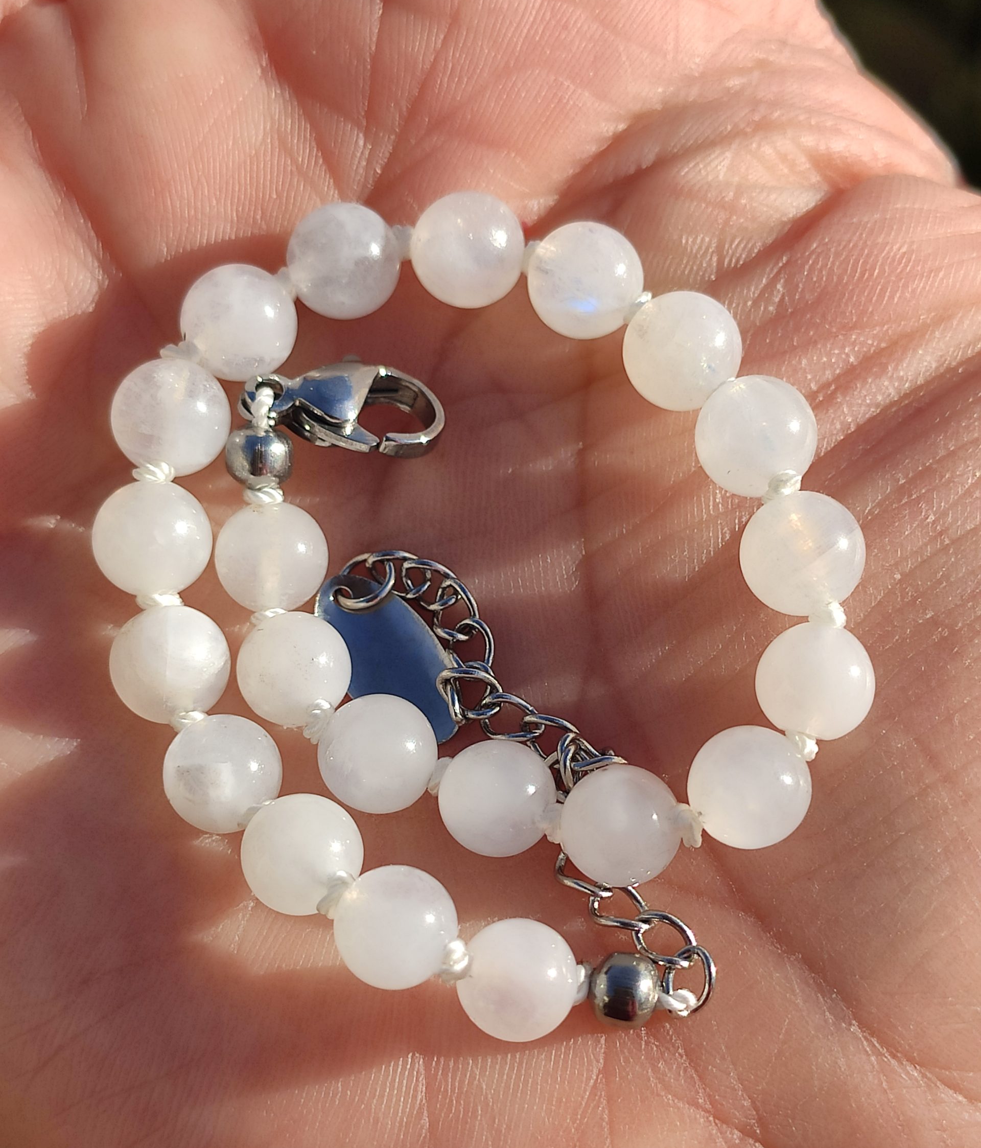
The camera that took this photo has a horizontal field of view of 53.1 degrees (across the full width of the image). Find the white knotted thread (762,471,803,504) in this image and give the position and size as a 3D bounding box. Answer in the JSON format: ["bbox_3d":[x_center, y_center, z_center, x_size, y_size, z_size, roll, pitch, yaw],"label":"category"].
[{"bbox_3d":[0.019,-0.006,0.063,0.003,0.002,0.002,-25,90,-14],"label":"white knotted thread"}]

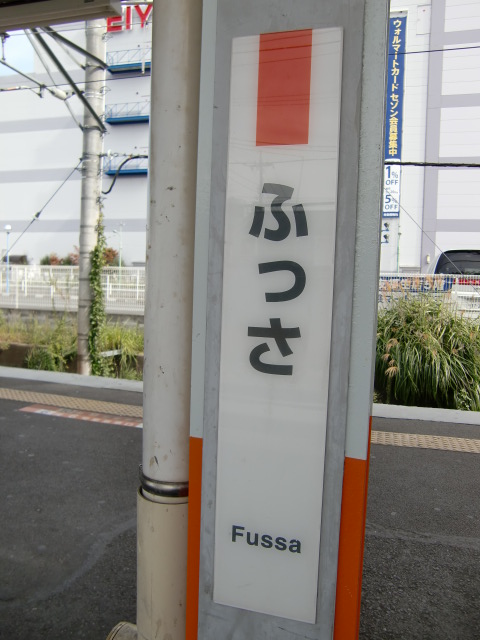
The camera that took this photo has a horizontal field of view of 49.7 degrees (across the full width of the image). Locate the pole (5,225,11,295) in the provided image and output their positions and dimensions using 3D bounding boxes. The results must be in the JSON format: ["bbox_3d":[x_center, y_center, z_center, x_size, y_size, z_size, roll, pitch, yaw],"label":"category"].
[{"bbox_3d":[-13.456,-3.494,30.000,0.340,4.050,0.340,1,4,-17],"label":"pole"}]

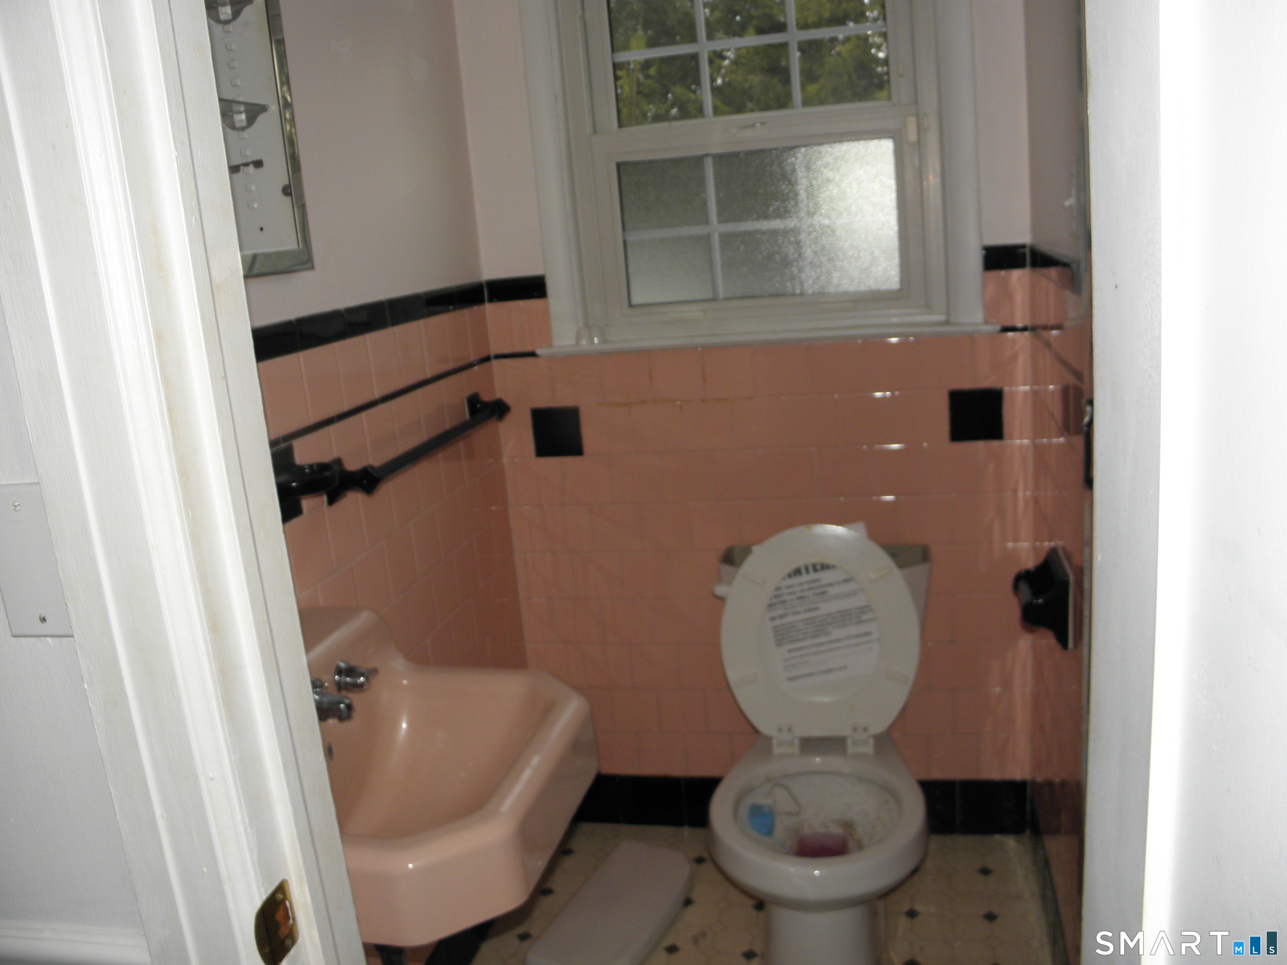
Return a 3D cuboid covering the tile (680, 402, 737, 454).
[{"bbox_3d":[0.137,-0.121,2.206,0.108,0.108,0.012,-2,14,13],"label":"tile"}]

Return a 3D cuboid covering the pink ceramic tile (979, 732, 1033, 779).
[{"bbox_3d":[0.791,0.595,2.275,0.108,0.108,0.010,-2,14,11],"label":"pink ceramic tile"}]

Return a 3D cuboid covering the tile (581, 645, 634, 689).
[{"bbox_3d":[-0.081,0.420,2.388,0.108,0.108,0.010,-2,14,11],"label":"tile"}]

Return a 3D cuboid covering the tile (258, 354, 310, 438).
[{"bbox_3d":[-0.505,-0.122,1.462,0.010,0.105,0.107,-2,14,13],"label":"tile"}]

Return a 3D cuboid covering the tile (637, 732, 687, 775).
[{"bbox_3d":[0.044,0.628,2.411,0.108,0.108,0.009,-2,14,12],"label":"tile"}]

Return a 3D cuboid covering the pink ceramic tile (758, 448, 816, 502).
[{"bbox_3d":[0.306,-0.019,2.196,0.108,0.108,0.009,-2,14,13],"label":"pink ceramic tile"}]

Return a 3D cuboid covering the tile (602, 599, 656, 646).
[{"bbox_3d":[-0.039,0.312,2.356,0.108,0.108,0.009,-2,14,13],"label":"tile"}]

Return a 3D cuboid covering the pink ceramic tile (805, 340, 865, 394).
[{"bbox_3d":[0.394,-0.235,2.121,0.108,0.108,0.009,-2,14,13],"label":"pink ceramic tile"}]

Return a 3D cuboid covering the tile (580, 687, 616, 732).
[{"bbox_3d":[-0.126,0.527,2.433,0.108,0.108,0.012,-2,14,13],"label":"tile"}]

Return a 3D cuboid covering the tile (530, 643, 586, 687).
[{"bbox_3d":[-0.199,0.423,2.407,0.108,0.108,0.009,-2,14,12],"label":"tile"}]

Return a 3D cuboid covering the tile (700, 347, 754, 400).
[{"bbox_3d":[0.179,-0.226,2.160,0.107,0.107,0.010,-2,14,13],"label":"tile"}]

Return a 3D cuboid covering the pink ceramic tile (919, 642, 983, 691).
[{"bbox_3d":[0.665,0.393,2.225,0.108,0.108,0.009,-2,14,13],"label":"pink ceramic tile"}]

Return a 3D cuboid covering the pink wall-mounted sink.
[{"bbox_3d":[-0.306,0.335,1.251,0.455,0.225,0.455,-2,14,13],"label":"pink wall-mounted sink"}]

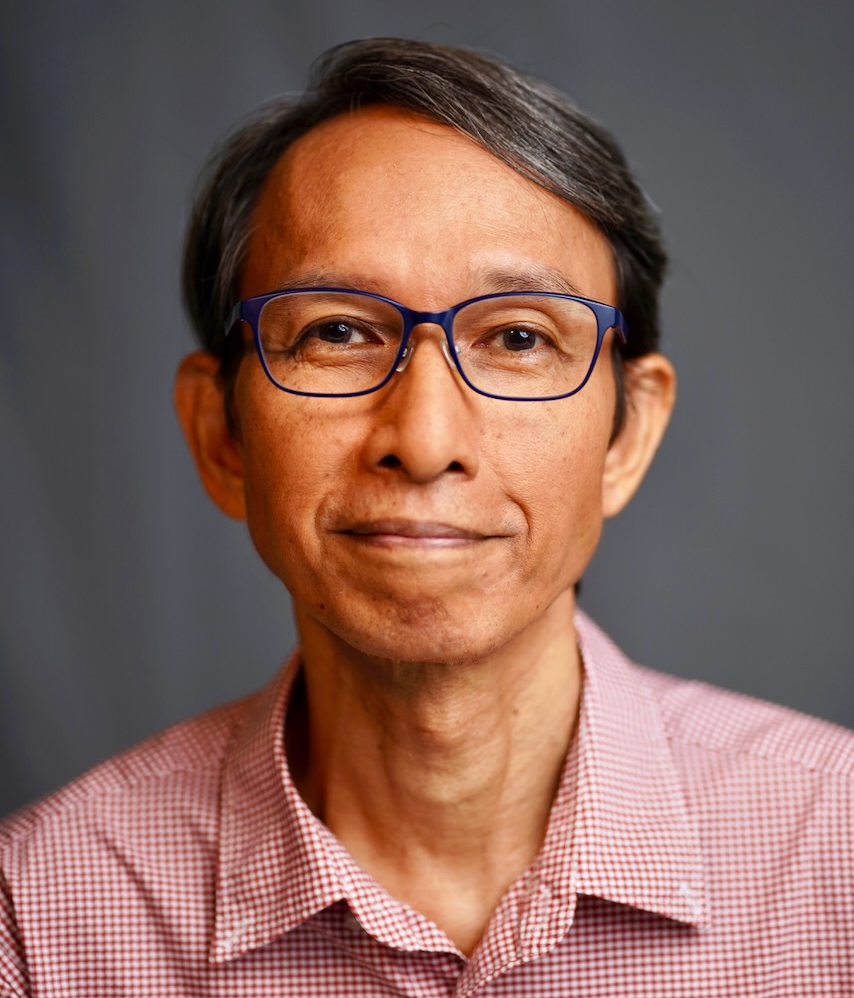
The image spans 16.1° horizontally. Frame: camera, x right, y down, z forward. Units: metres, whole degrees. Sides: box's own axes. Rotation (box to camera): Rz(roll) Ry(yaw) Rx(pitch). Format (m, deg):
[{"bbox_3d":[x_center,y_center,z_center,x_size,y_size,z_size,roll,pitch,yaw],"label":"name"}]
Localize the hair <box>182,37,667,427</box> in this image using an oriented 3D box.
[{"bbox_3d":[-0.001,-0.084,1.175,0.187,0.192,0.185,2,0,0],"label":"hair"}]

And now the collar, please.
[{"bbox_3d":[0.012,0.111,1.200,0.190,0.135,0.155,-2,0,-5],"label":"collar"}]

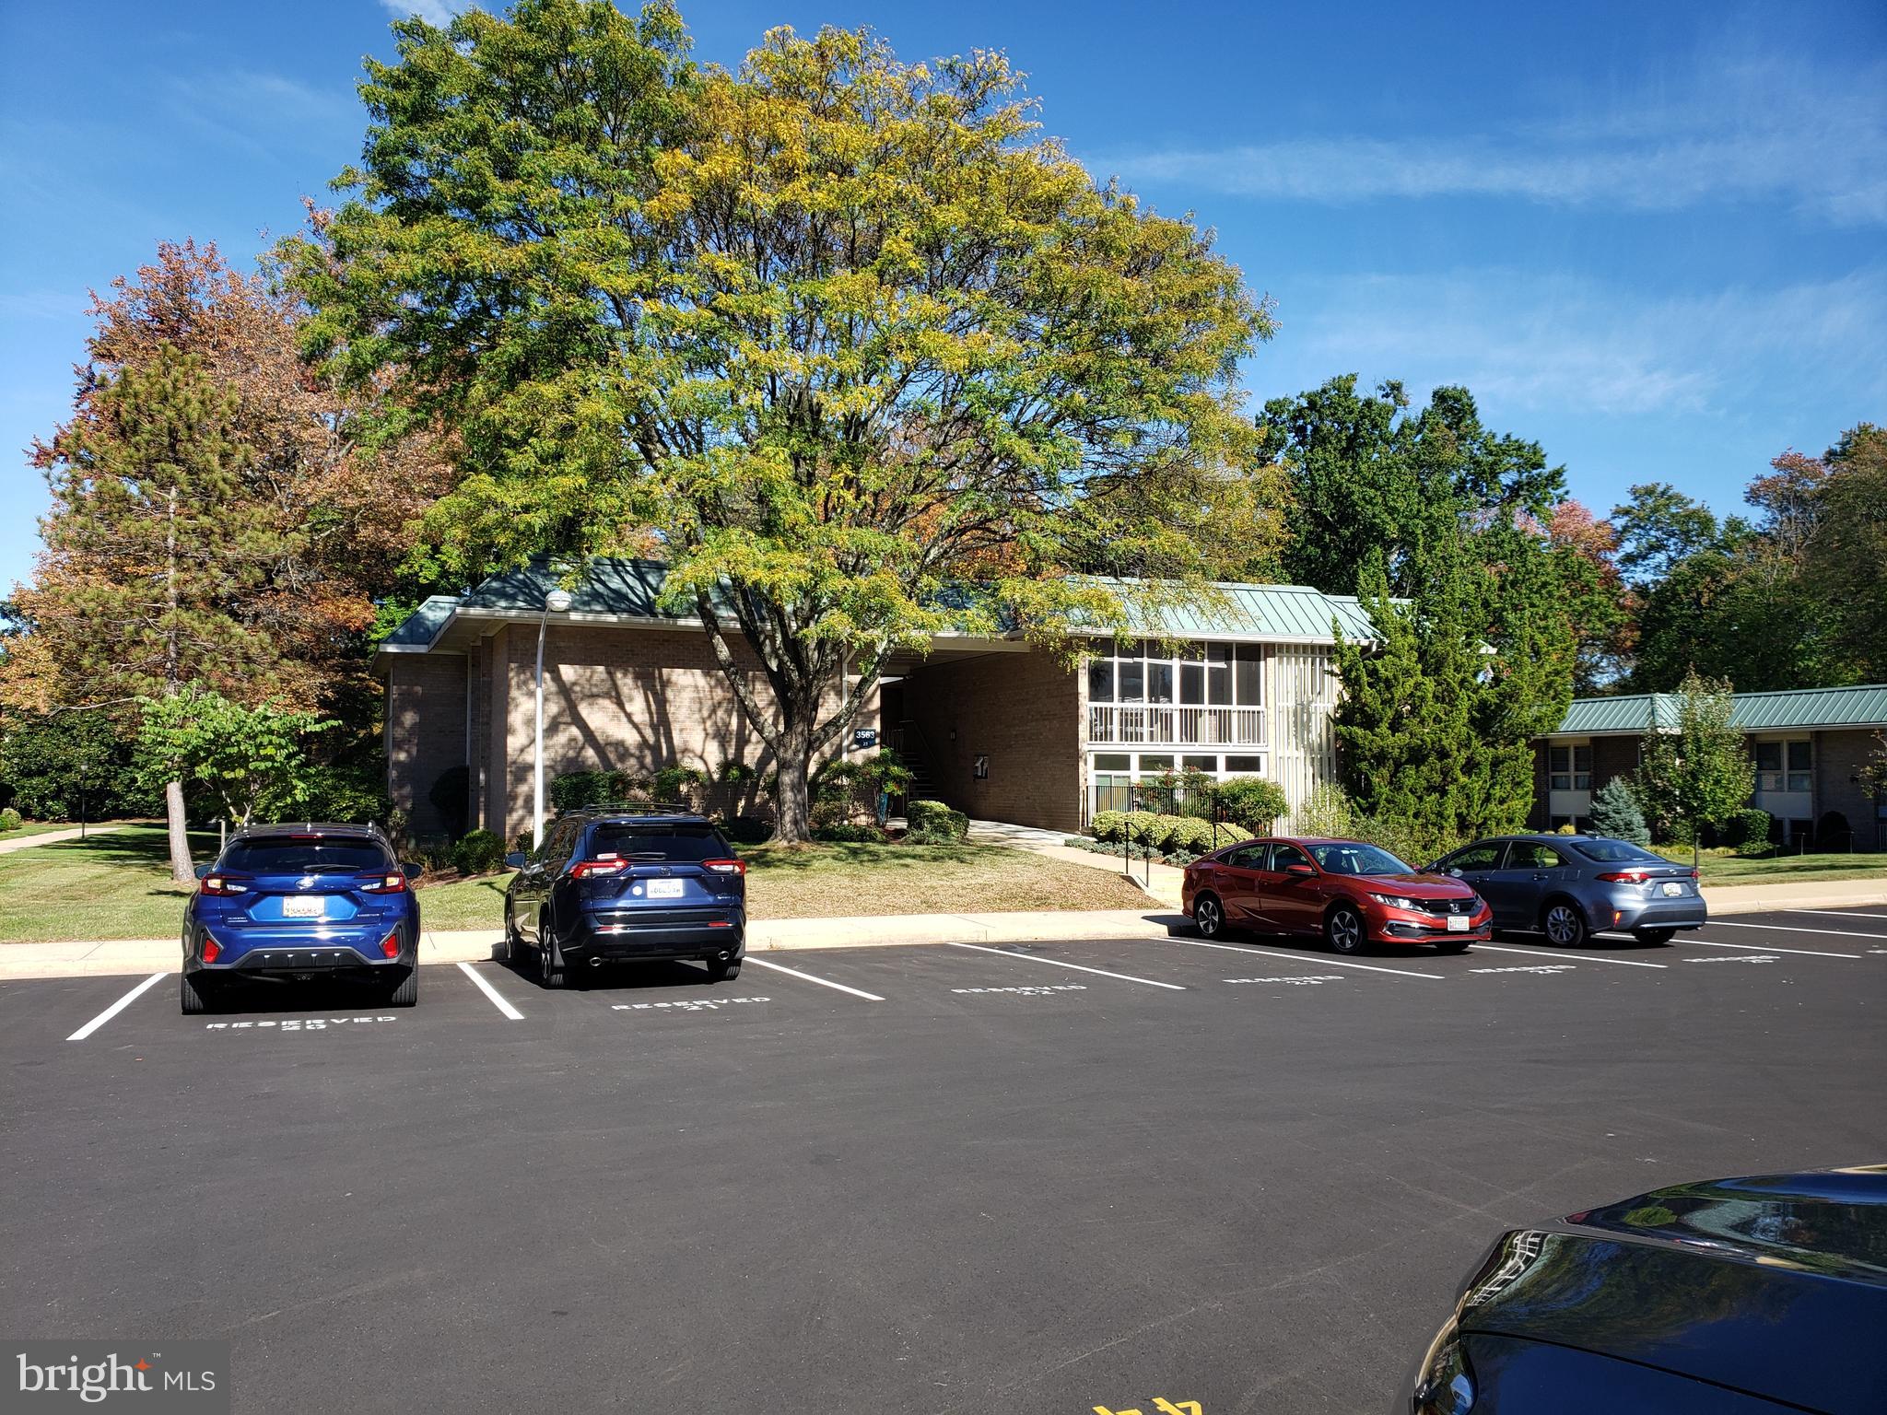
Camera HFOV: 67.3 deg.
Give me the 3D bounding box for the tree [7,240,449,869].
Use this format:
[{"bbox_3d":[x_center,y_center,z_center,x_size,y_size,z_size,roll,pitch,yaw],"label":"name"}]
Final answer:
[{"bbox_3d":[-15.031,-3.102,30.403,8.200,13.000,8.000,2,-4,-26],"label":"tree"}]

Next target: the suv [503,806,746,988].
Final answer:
[{"bbox_3d":[-3.524,1.960,15.246,1.880,1.730,4.600,2,-4,-24],"label":"suv"}]

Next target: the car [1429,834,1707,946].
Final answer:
[{"bbox_3d":[8.078,2.441,19.375,1.800,1.440,4.630,1,-4,-22],"label":"car"}]

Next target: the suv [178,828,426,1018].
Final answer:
[{"bbox_3d":[-5.940,1.864,13.295,1.830,1.600,4.480,1,-4,-23],"label":"suv"}]

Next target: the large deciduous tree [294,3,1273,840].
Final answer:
[{"bbox_3d":[-3.077,-5.648,28.215,18.000,16.600,15.500,0,-4,-6],"label":"large deciduous tree"}]

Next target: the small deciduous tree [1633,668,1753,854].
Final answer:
[{"bbox_3d":[20.931,1.600,39.660,2.950,5.150,2.950,-2,-4,28],"label":"small deciduous tree"}]

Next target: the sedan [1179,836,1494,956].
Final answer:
[{"bbox_3d":[4.915,2.364,18.298,1.820,1.420,4.630,2,-4,-25],"label":"sedan"}]

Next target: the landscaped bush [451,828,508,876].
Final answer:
[{"bbox_3d":[-8.618,2.646,26.328,1.000,0.920,1.000,1,-4,-18],"label":"landscaped bush"}]

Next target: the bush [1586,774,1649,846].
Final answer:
[{"bbox_3d":[20.007,3.180,42.070,1.750,2.250,1.750,-2,-4,25],"label":"bush"}]

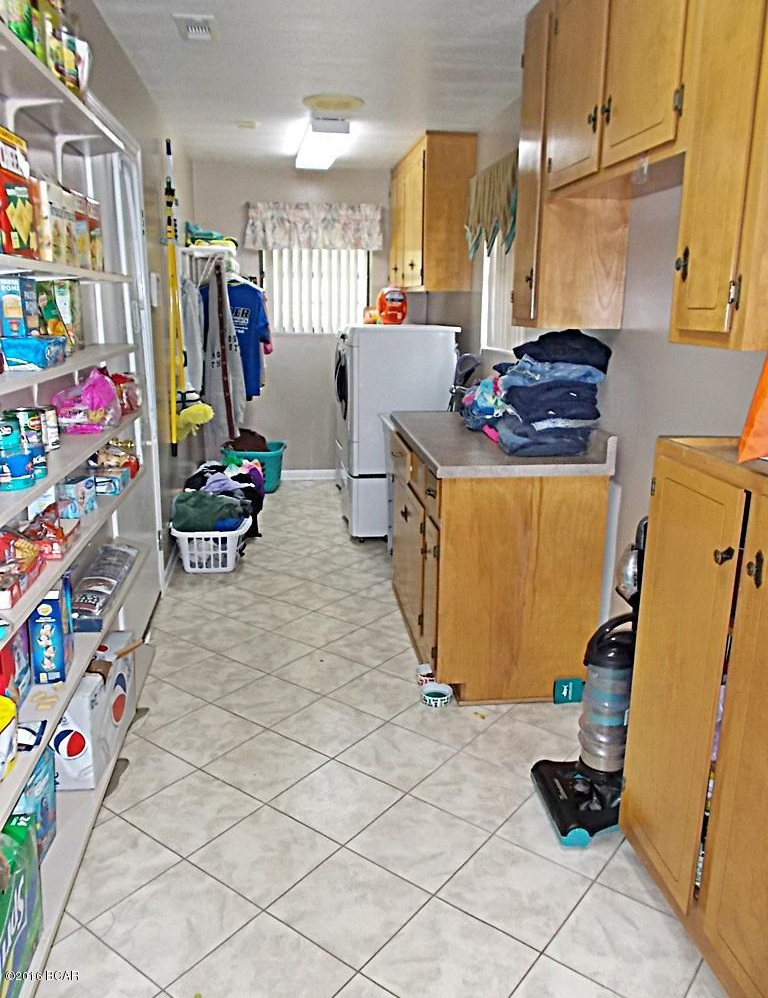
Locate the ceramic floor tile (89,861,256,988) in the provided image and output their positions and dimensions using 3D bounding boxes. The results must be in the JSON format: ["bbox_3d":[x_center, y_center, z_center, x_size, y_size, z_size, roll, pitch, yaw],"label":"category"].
[{"bbox_3d":[-0.513,1.035,1.890,0.303,0.010,0.303,11,17,36],"label":"ceramic floor tile"}]

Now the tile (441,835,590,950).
[{"bbox_3d":[0.345,1.020,2.006,0.305,0.012,0.305,11,17,36],"label":"tile"}]

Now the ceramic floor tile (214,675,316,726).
[{"bbox_3d":[-0.444,0.776,2.956,0.303,0.010,0.303,11,17,36],"label":"ceramic floor tile"}]

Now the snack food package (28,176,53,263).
[{"bbox_3d":[-0.776,-0.613,1.703,0.050,0.185,0.118,-1,14,-8],"label":"snack food package"}]

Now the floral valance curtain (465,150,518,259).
[{"bbox_3d":[0.595,-1.487,3.954,0.100,0.460,1.100,-1,14,-7],"label":"floral valance curtain"}]

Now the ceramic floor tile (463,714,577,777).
[{"bbox_3d":[0.472,0.862,2.660,0.305,0.012,0.305,11,17,36],"label":"ceramic floor tile"}]

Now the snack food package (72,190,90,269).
[{"bbox_3d":[-0.919,-0.782,2.264,0.060,0.218,0.177,-1,14,-8],"label":"snack food package"}]

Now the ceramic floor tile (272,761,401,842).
[{"bbox_3d":[-0.143,0.923,2.359,0.302,0.010,0.302,11,17,36],"label":"ceramic floor tile"}]

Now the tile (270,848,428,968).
[{"bbox_3d":[-0.086,1.024,1.945,0.302,0.010,0.302,11,17,36],"label":"tile"}]

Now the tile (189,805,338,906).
[{"bbox_3d":[-0.327,0.978,2.123,0.302,0.010,0.302,11,17,36],"label":"tile"}]

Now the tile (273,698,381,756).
[{"bbox_3d":[-0.201,0.822,2.777,0.303,0.010,0.303,11,17,36],"label":"tile"}]

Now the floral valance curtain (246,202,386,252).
[{"bbox_3d":[-0.571,-2.205,6.242,1.120,0.365,0.100,-1,14,-8],"label":"floral valance curtain"}]

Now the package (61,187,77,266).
[{"bbox_3d":[-0.924,-0.762,2.175,0.060,0.205,0.142,-1,14,-7],"label":"package"}]

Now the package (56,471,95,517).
[{"bbox_3d":[-0.861,-0.007,2.159,0.053,0.098,0.112,1,13,-1],"label":"package"}]

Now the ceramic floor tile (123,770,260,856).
[{"bbox_3d":[-0.558,0.918,2.264,0.296,0.010,0.296,11,17,36],"label":"ceramic floor tile"}]

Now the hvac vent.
[{"bbox_3d":[-0.707,-1.753,2.875,0.150,0.020,0.260,-1,14,-7],"label":"hvac vent"}]

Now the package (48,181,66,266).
[{"bbox_3d":[-0.794,-0.639,1.812,0.050,0.185,0.120,-1,14,-8],"label":"package"}]

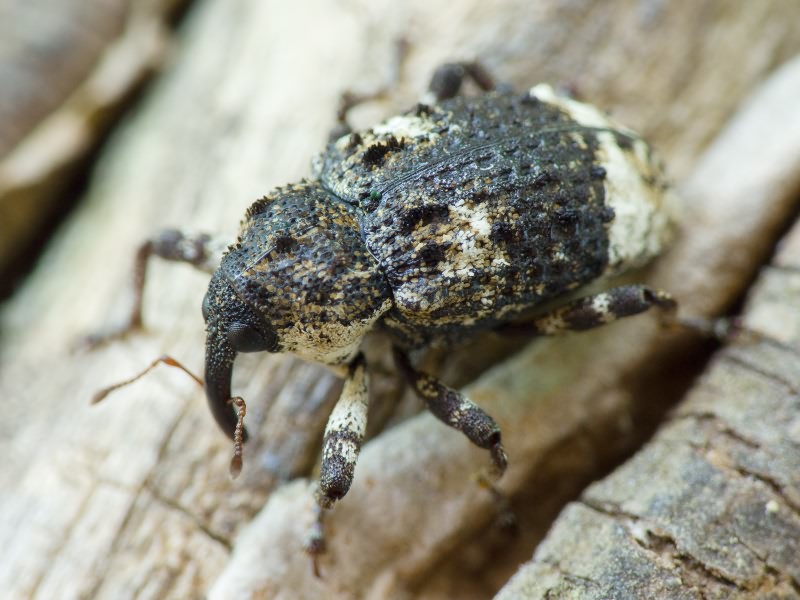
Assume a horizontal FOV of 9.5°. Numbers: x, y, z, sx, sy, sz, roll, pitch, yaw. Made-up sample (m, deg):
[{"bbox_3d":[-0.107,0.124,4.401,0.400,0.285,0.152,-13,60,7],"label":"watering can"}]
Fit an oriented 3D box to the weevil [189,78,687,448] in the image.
[{"bbox_3d":[0.001,-0.001,0.089,0.010,0.006,0.004,-16,47,-21],"label":"weevil"}]

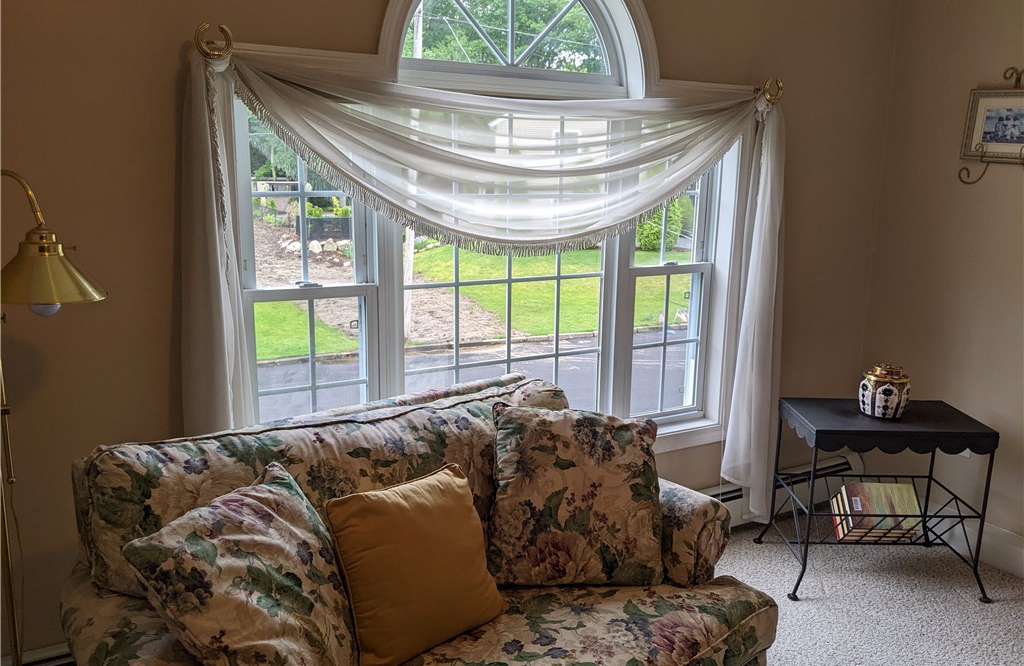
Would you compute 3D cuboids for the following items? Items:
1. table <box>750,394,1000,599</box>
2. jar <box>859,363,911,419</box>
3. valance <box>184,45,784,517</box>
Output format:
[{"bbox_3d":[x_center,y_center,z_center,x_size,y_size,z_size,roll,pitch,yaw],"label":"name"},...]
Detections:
[{"bbox_3d":[1.326,0.590,2.929,0.700,0.606,0.450,1,12,1],"label":"table"},{"bbox_3d":[1.334,0.205,2.858,0.171,0.177,0.171,1,12,1],"label":"jar"},{"bbox_3d":[0.103,0.042,2.661,2.240,1.700,0.170,-6,13,-29],"label":"valance"}]

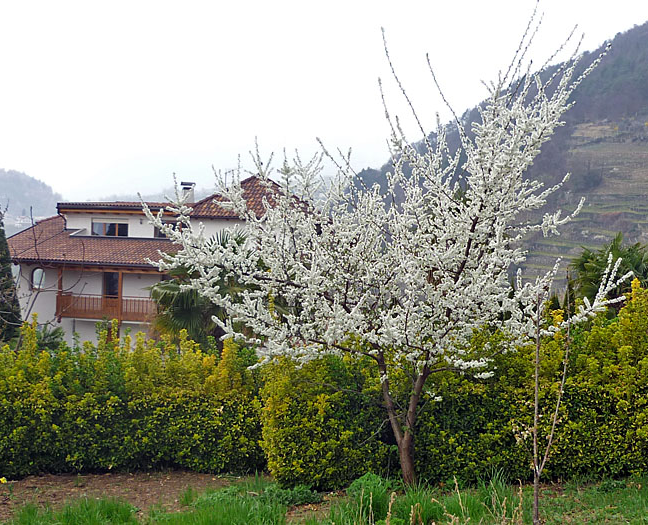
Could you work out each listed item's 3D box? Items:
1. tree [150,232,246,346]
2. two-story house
[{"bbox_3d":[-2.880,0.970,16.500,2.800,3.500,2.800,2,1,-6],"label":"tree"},{"bbox_3d":[-8.200,0.400,38.800,16.000,9.600,10.500,2,1,10],"label":"two-story house"}]

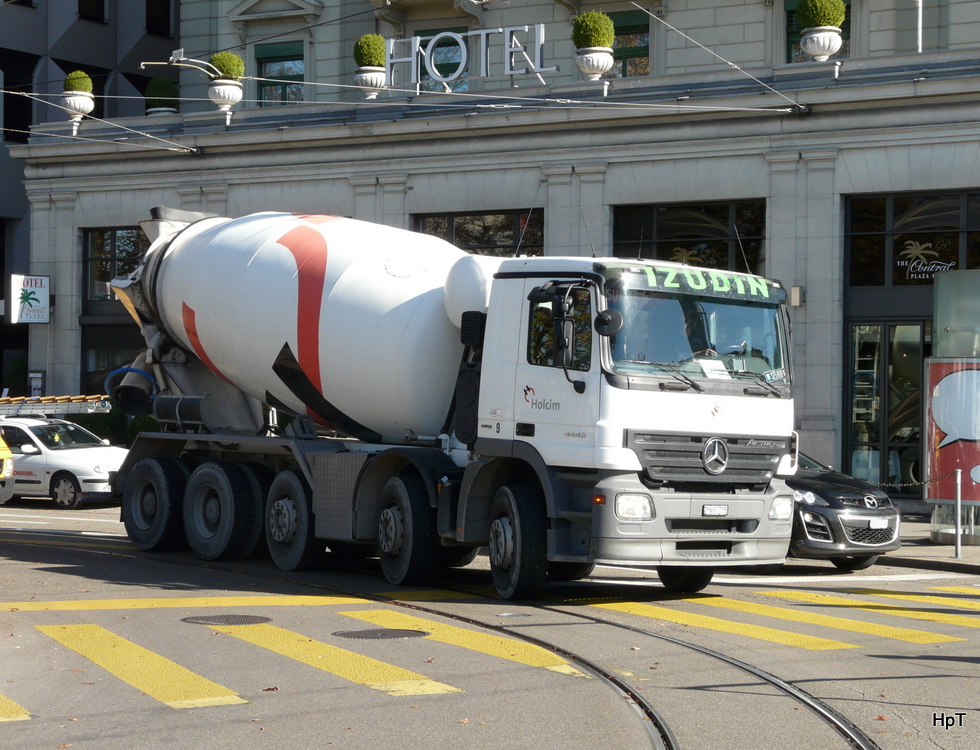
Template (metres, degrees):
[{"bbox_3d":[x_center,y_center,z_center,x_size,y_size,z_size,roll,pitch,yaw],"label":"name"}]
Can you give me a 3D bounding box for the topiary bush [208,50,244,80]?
[{"bbox_3d":[-4.509,-5.288,35.100,0.620,0.550,0.620,0,0,0],"label":"topiary bush"}]

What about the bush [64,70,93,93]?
[{"bbox_3d":[-7.363,-5.252,36.700,0.520,0.420,0.520,0,0,0],"label":"bush"}]

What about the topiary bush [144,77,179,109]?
[{"bbox_3d":[-6.246,-5.372,39.000,0.640,0.600,0.640,0,0,0],"label":"topiary bush"}]

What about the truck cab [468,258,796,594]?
[{"bbox_3d":[1.440,0.560,19.800,2.500,3.120,2.150,3,-1,-40],"label":"truck cab"}]

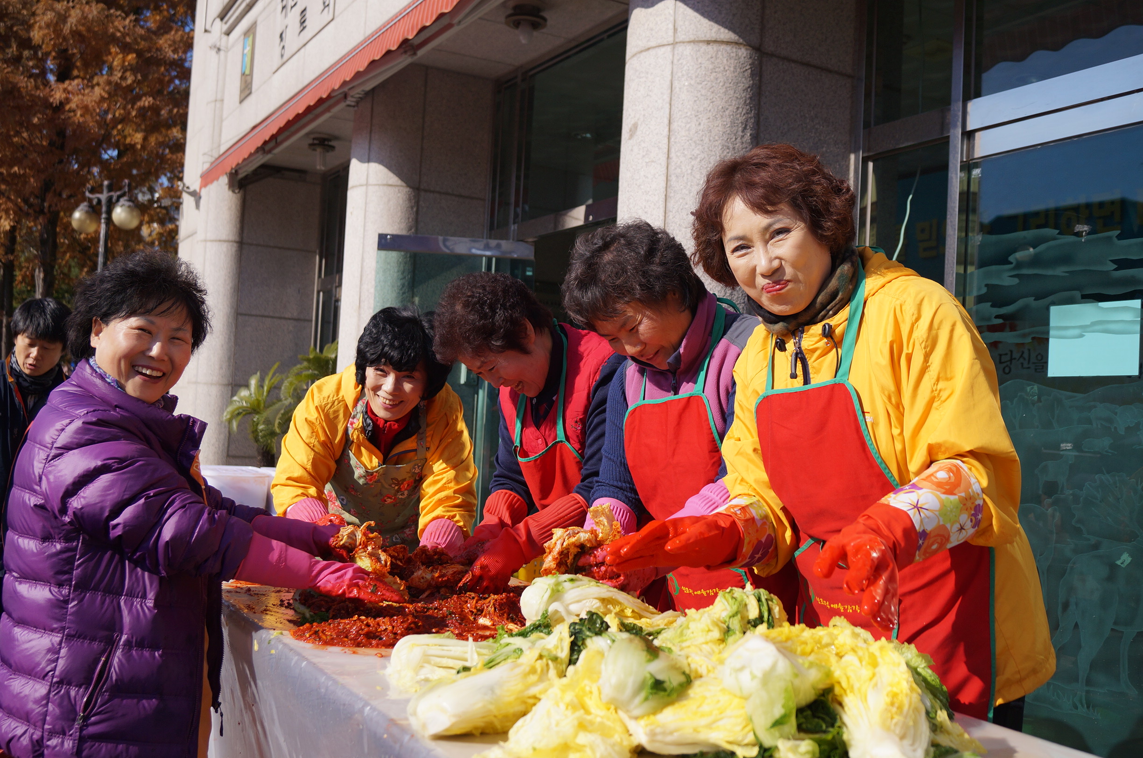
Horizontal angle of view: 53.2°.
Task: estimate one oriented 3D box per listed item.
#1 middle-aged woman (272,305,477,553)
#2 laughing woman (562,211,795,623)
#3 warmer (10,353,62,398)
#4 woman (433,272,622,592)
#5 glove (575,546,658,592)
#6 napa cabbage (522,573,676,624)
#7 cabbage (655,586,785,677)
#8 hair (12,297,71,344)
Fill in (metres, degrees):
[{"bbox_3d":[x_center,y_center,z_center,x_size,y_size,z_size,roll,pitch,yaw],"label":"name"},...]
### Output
[{"bbox_3d":[-0.460,0.585,2.547,0.480,1.420,0.600,3,-2,-13],"label":"middle-aged woman"},{"bbox_3d":[0.173,0.548,1.979,0.560,1.510,0.500,5,-3,-40],"label":"laughing woman"},{"bbox_3d":[-1.633,-0.010,3.500,0.165,0.140,0.165,3,-2,-12],"label":"warmer"},{"bbox_3d":[-0.049,0.570,2.298,0.560,1.470,0.500,5,-3,-38],"label":"woman"},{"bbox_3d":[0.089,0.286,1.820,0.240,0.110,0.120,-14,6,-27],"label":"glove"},{"bbox_3d":[0.045,0.350,1.780,0.260,0.110,0.140,3,-2,-12],"label":"napa cabbage"},{"bbox_3d":[0.208,0.361,1.600,0.170,0.130,0.210,4,-3,-30],"label":"cabbage"},{"bbox_3d":[-1.625,-0.172,3.520,0.175,0.160,0.195,3,-2,-9],"label":"hair"}]

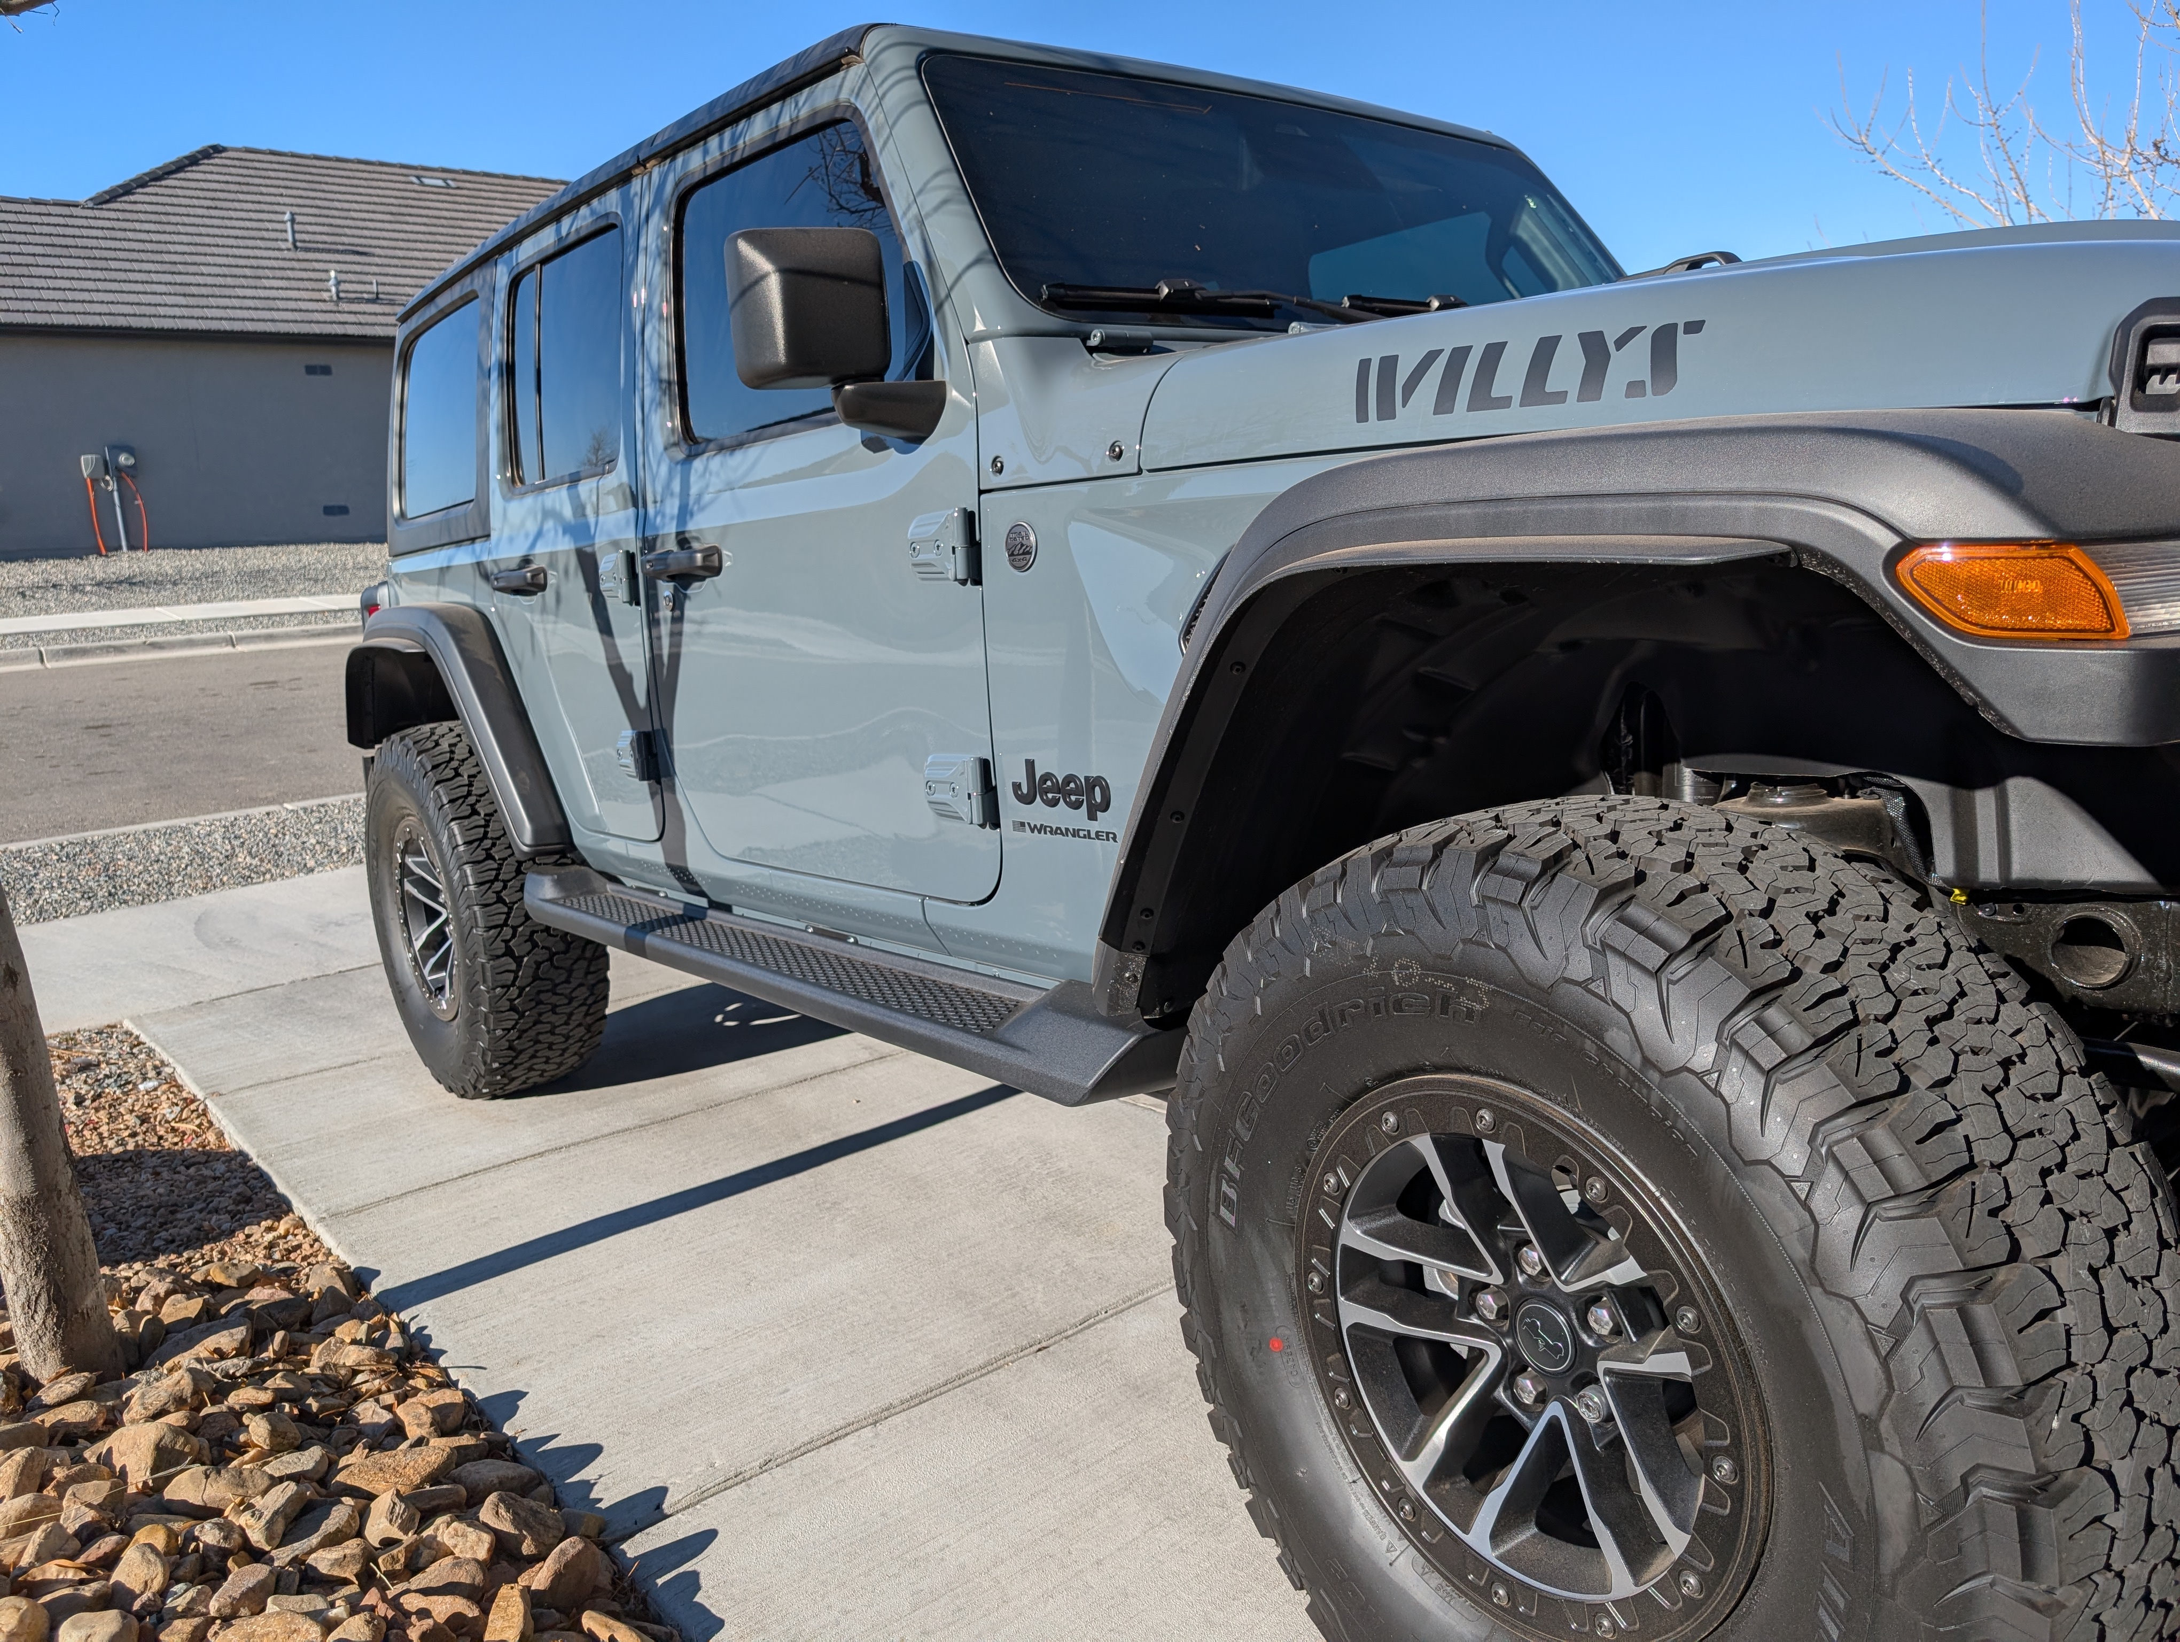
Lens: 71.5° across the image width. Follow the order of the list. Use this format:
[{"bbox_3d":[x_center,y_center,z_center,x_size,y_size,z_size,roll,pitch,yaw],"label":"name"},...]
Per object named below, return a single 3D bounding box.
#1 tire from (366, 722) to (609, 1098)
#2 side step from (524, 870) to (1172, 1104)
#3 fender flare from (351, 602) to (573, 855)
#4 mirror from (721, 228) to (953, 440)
[{"bbox_3d":[-1.472,0.209,3.659,0.320,0.870,0.880,-12,12,-38],"label":"tire"},{"bbox_3d":[-0.528,0.205,2.533,0.187,0.135,1.890,-12,12,-38],"label":"side step"},{"bbox_3d":[-1.529,-0.228,3.581,0.185,0.555,1.125,-12,12,-38],"label":"fender flare"},{"bbox_3d":[-0.333,-0.627,1.959,0.225,0.265,0.170,-12,12,-38],"label":"mirror"}]

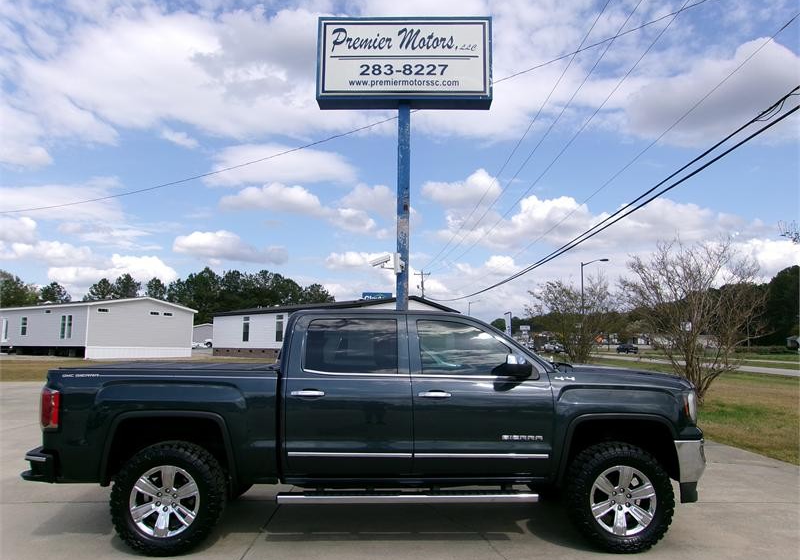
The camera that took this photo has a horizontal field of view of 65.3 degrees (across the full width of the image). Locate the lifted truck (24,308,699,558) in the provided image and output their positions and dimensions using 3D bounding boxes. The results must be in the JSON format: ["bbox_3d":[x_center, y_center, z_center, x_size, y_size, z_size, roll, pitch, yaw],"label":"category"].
[{"bbox_3d":[-0.197,1.293,5.975,5.860,1.990,2.100,1,-6,-3],"label":"lifted truck"}]

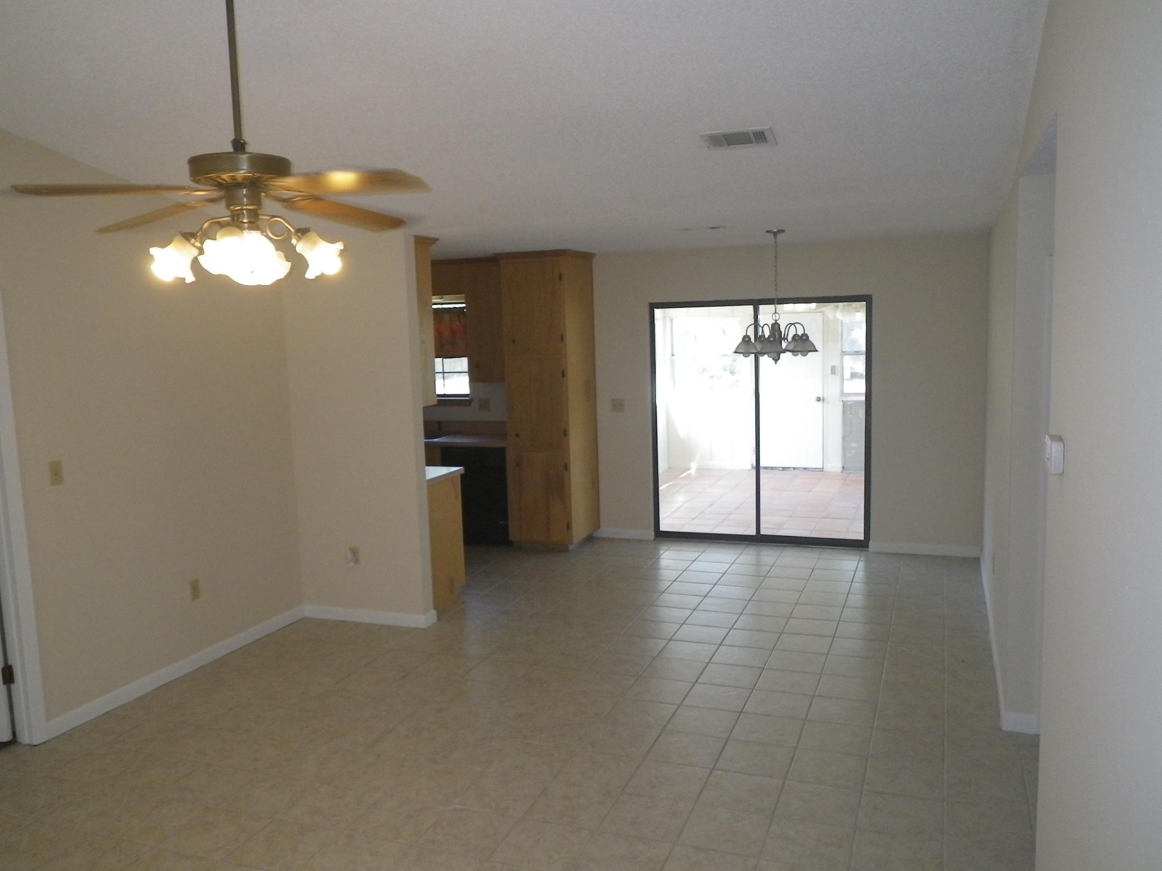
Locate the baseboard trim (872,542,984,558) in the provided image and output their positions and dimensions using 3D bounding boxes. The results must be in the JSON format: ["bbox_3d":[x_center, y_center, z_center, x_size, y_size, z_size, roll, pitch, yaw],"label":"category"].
[{"bbox_3d":[2.708,0.902,7.419,0.810,0.082,0.018,1,7,21],"label":"baseboard trim"}]

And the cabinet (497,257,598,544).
[{"bbox_3d":[-0.266,-0.296,8.046,0.618,2.471,0.639,1,7,21],"label":"cabinet"}]

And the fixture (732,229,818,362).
[{"bbox_3d":[1.332,-0.935,6.418,0.575,0.907,0.575,1,7,21],"label":"fixture"}]

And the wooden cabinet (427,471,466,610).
[{"bbox_3d":[-1.228,0.705,6.425,0.700,0.913,0.609,1,7,21],"label":"wooden cabinet"}]

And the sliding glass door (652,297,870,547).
[{"bbox_3d":[1.457,-0.098,7.792,1.815,2.047,0.110,1,7,21],"label":"sliding glass door"}]

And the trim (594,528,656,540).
[{"bbox_3d":[0.364,0.863,8.282,0.542,0.082,0.018,1,7,21],"label":"trim"}]

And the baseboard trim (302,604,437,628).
[{"bbox_3d":[-1.406,1.168,6.079,0.907,0.082,0.020,1,7,21],"label":"baseboard trim"}]

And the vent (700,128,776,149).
[{"bbox_3d":[0.678,-1.269,4.025,0.300,0.020,0.175,1,-6,21],"label":"vent"}]

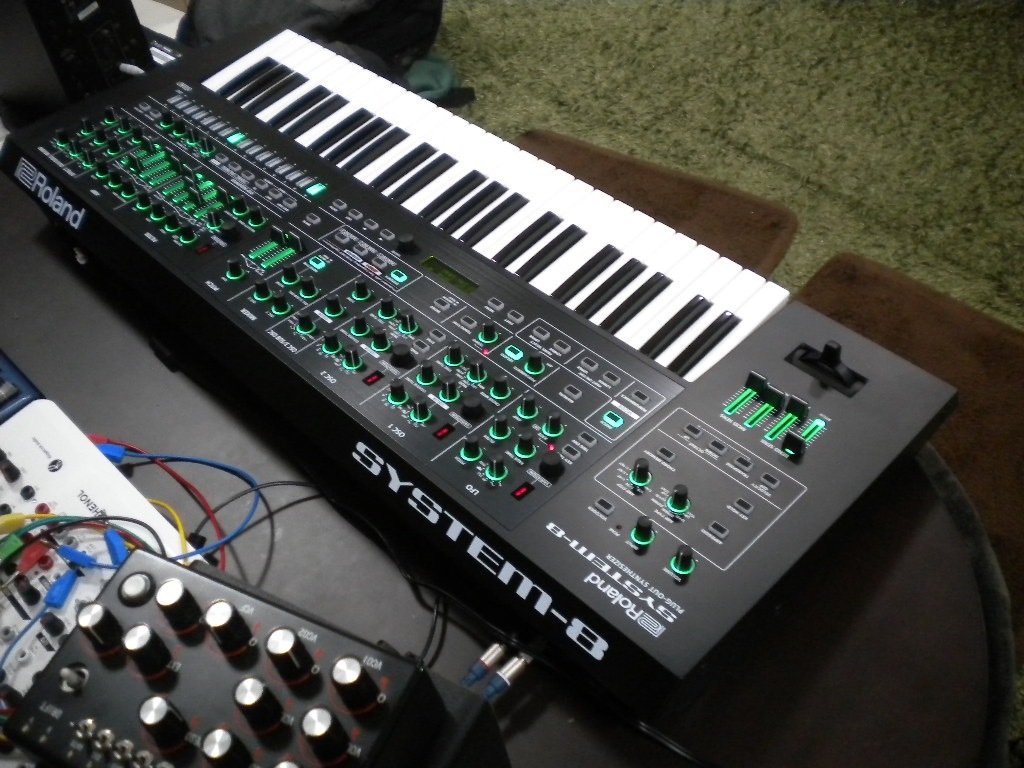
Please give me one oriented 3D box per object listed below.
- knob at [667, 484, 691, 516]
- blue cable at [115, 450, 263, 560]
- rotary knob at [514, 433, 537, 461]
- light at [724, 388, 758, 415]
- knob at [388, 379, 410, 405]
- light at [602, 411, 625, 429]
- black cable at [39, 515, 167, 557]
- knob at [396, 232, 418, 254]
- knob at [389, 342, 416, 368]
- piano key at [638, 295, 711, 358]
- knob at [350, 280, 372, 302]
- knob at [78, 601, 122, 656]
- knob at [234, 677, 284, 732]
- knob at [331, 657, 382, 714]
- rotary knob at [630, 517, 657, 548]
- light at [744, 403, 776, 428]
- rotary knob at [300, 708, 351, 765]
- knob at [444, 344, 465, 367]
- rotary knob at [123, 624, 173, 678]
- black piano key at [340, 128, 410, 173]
[{"bbox_3d":[0.113,0.076,0.693,0.015,0.015,0.015,-1,45,1],"label":"knob"},{"bbox_3d":[-0.245,0.073,0.794,0.082,0.034,0.149,-31,53,-15],"label":"blue cable"},{"bbox_3d":[0.010,0.042,0.744,0.015,0.017,0.015,-1,45,1],"label":"rotary knob"},{"bbox_3d":[0.170,0.012,0.763,0.007,0.003,0.036,35,54,30],"label":"light"},{"bbox_3d":[-0.085,0.006,0.771,0.015,0.015,0.015,-1,45,1],"label":"knob"},{"bbox_3d":[0.073,0.026,0.752,0.008,0.004,0.013,-36,54,-29],"label":"light"},{"bbox_3d":[-0.278,0.104,0.705,0.080,0.020,0.025,11,54,17],"label":"black cable"},{"bbox_3d":[-0.090,-0.122,0.898,0.019,0.011,0.019,-1,45,1],"label":"knob"},{"bbox_3d":[-0.084,-0.023,0.798,0.019,0.011,0.019,-1,45,1],"label":"knob"},{"bbox_3d":[0.130,-0.046,0.815,0.011,0.012,0.080,35,64,31],"label":"piano key"},{"bbox_3d":[-0.124,-0.078,0.847,0.015,0.015,0.015,0,45,0],"label":"knob"},{"bbox_3d":[-0.228,0.136,0.575,0.019,0.025,0.019,-5,50,6],"label":"knob"},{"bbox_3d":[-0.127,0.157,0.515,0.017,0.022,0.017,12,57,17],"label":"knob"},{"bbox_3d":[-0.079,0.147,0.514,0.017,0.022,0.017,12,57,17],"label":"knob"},{"bbox_3d":[0.088,0.096,0.688,0.015,0.017,0.015,-1,45,1],"label":"rotary knob"},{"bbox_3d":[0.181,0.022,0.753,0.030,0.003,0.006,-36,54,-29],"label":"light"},{"bbox_3d":[-0.093,0.176,0.517,0.019,0.025,0.019,-5,50,6],"label":"rotary knob"},{"bbox_3d":[-0.044,-0.024,0.791,0.015,0.015,0.015,0,45,0],"label":"knob"},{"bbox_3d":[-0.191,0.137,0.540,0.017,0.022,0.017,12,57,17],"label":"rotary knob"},{"bbox_3d":[-0.131,-0.228,1.004,0.011,0.012,0.080,35,64,31],"label":"black piano key"}]

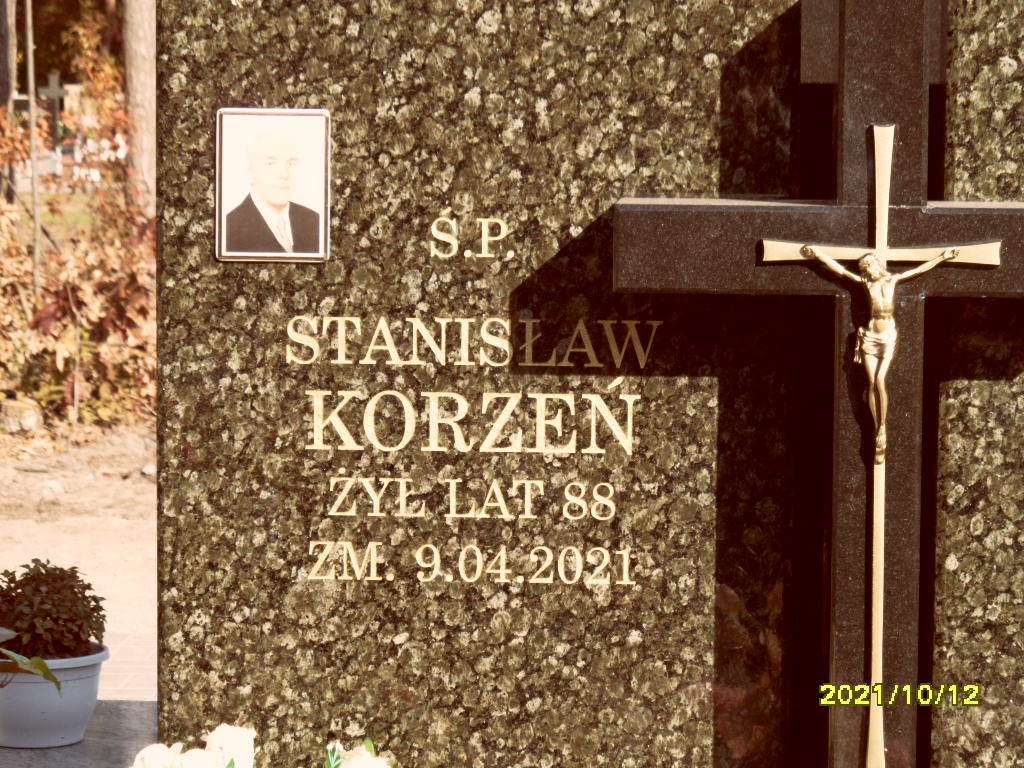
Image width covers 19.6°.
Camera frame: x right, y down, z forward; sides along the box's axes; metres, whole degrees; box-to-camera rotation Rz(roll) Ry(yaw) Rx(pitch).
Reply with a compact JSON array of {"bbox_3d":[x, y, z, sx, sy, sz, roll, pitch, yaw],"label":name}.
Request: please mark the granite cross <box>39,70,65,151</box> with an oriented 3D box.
[{"bbox_3d":[-4.650,-2.753,30.000,0.310,0.810,0.090,2,7,10],"label":"granite cross"}]

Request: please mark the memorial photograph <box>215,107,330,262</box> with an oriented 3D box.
[{"bbox_3d":[-0.244,-0.203,3.030,0.117,0.158,0.010,1,6,1],"label":"memorial photograph"}]

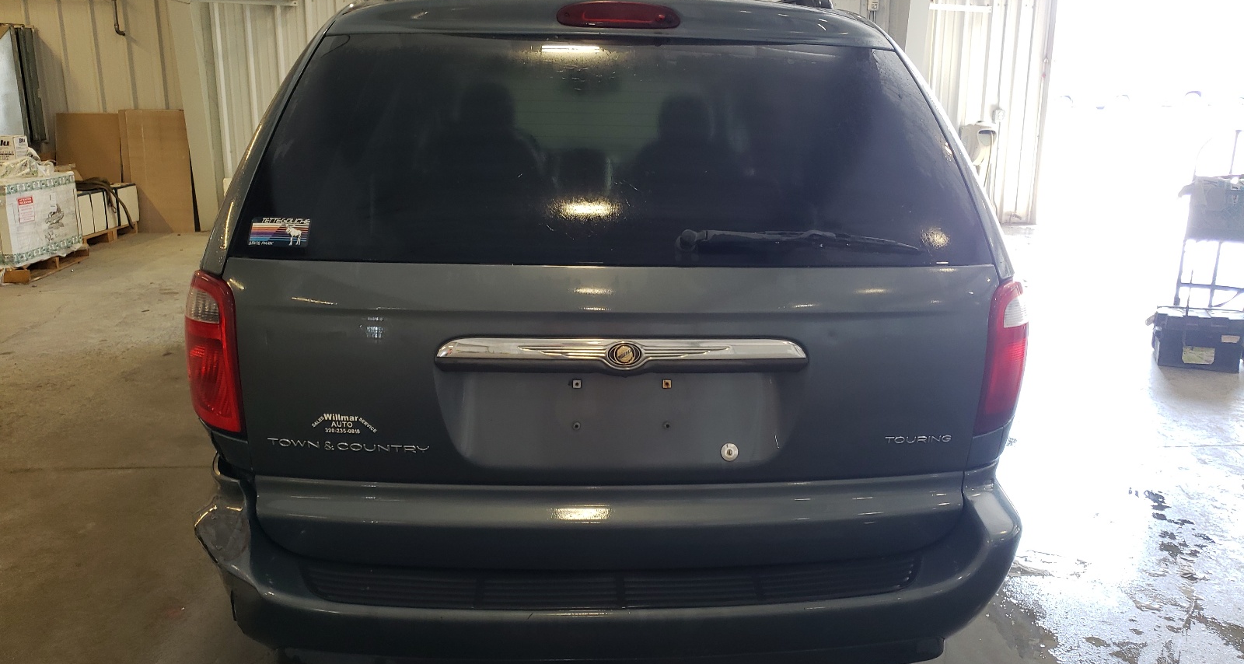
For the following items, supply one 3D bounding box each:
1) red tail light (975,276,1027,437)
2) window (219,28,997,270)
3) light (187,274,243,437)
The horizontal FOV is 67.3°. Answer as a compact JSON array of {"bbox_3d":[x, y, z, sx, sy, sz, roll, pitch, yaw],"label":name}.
[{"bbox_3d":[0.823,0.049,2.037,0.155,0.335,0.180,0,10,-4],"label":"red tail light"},{"bbox_3d":[-0.005,-0.391,1.977,1.580,0.520,0.120,0,-14,-4],"label":"window"},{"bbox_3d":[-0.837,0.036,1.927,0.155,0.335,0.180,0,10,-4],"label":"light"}]

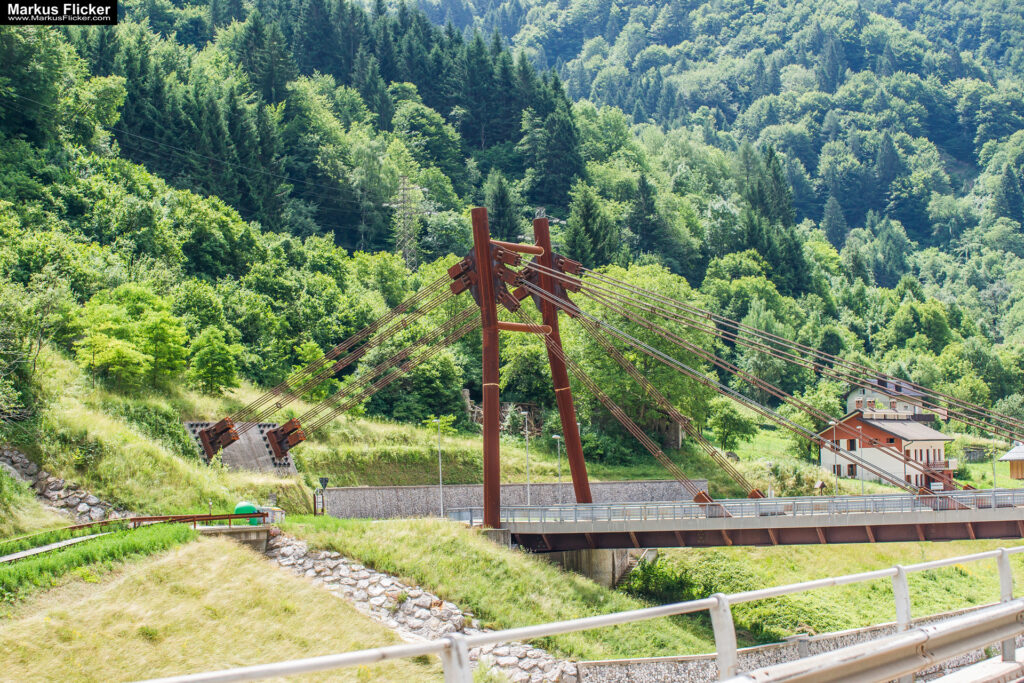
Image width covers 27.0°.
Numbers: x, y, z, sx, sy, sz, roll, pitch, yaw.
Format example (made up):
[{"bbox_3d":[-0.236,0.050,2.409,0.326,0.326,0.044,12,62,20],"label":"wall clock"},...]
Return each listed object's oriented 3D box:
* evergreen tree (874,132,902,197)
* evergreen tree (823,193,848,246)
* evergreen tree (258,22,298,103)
[{"bbox_3d":[109.410,-50.690,620.000,8.140,20.090,8.140,-2,-4,0],"label":"evergreen tree"},{"bbox_3d":[81.880,-29.840,540.000,6.580,14.740,6.580,-2,-4,0],"label":"evergreen tree"},{"bbox_3d":[-38.310,-44.980,350.000,6.560,14.700,6.560,-2,-4,0],"label":"evergreen tree"}]

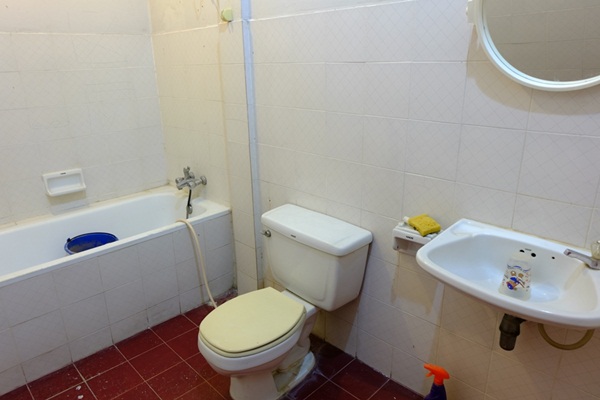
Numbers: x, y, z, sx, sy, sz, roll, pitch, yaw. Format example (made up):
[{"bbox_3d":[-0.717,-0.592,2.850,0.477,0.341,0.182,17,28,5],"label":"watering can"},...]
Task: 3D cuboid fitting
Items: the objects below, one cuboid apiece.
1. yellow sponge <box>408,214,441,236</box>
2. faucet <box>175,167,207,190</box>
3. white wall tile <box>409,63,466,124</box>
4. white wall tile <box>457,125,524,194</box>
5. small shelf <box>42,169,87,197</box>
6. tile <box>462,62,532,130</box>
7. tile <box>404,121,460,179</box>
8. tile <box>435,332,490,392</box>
[{"bbox_3d":[0.459,0.096,1.471,0.077,0.023,0.087,-13,36,-21],"label":"yellow sponge"},{"bbox_3d":[-0.739,-0.148,2.611,0.220,0.140,0.140,16,25,42],"label":"faucet"},{"bbox_3d":[0.470,-0.369,1.374,0.200,0.200,0.010,16,25,42],"label":"white wall tile"},{"bbox_3d":[0.617,-0.138,1.303,0.200,0.200,0.010,16,25,42],"label":"white wall tile"},{"bbox_3d":[-1.435,-0.107,2.458,0.072,0.125,0.205,16,25,42],"label":"small shelf"},{"bbox_3d":[0.612,-0.328,1.239,0.200,0.200,0.010,16,25,42],"label":"tile"},{"bbox_3d":[0.474,-0.180,1.437,0.200,0.200,0.010,16,25,42],"label":"tile"},{"bbox_3d":[0.635,0.620,1.558,0.200,0.200,0.010,16,25,42],"label":"tile"}]

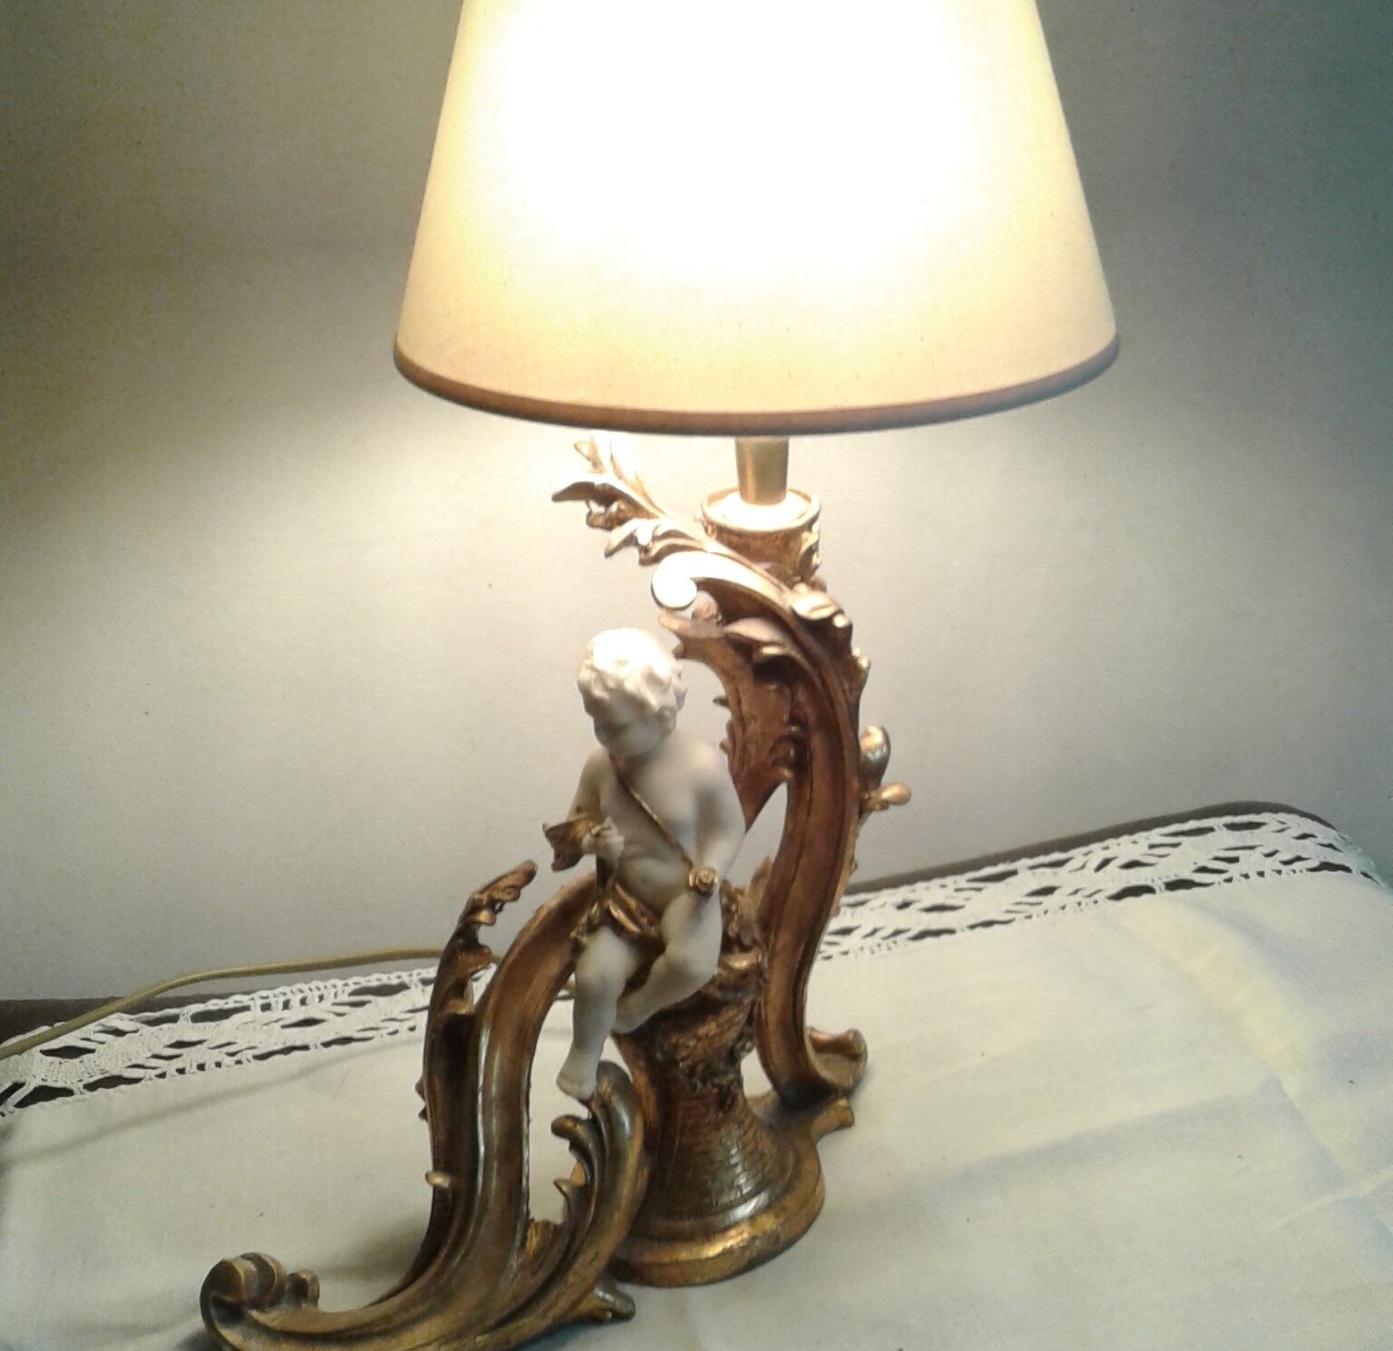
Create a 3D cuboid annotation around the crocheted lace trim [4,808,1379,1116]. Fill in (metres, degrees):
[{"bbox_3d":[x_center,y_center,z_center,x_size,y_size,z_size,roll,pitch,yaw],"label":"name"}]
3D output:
[{"bbox_3d":[0.014,0.138,1.010,0.738,0.019,0.060,-8,25,-15],"label":"crocheted lace trim"}]

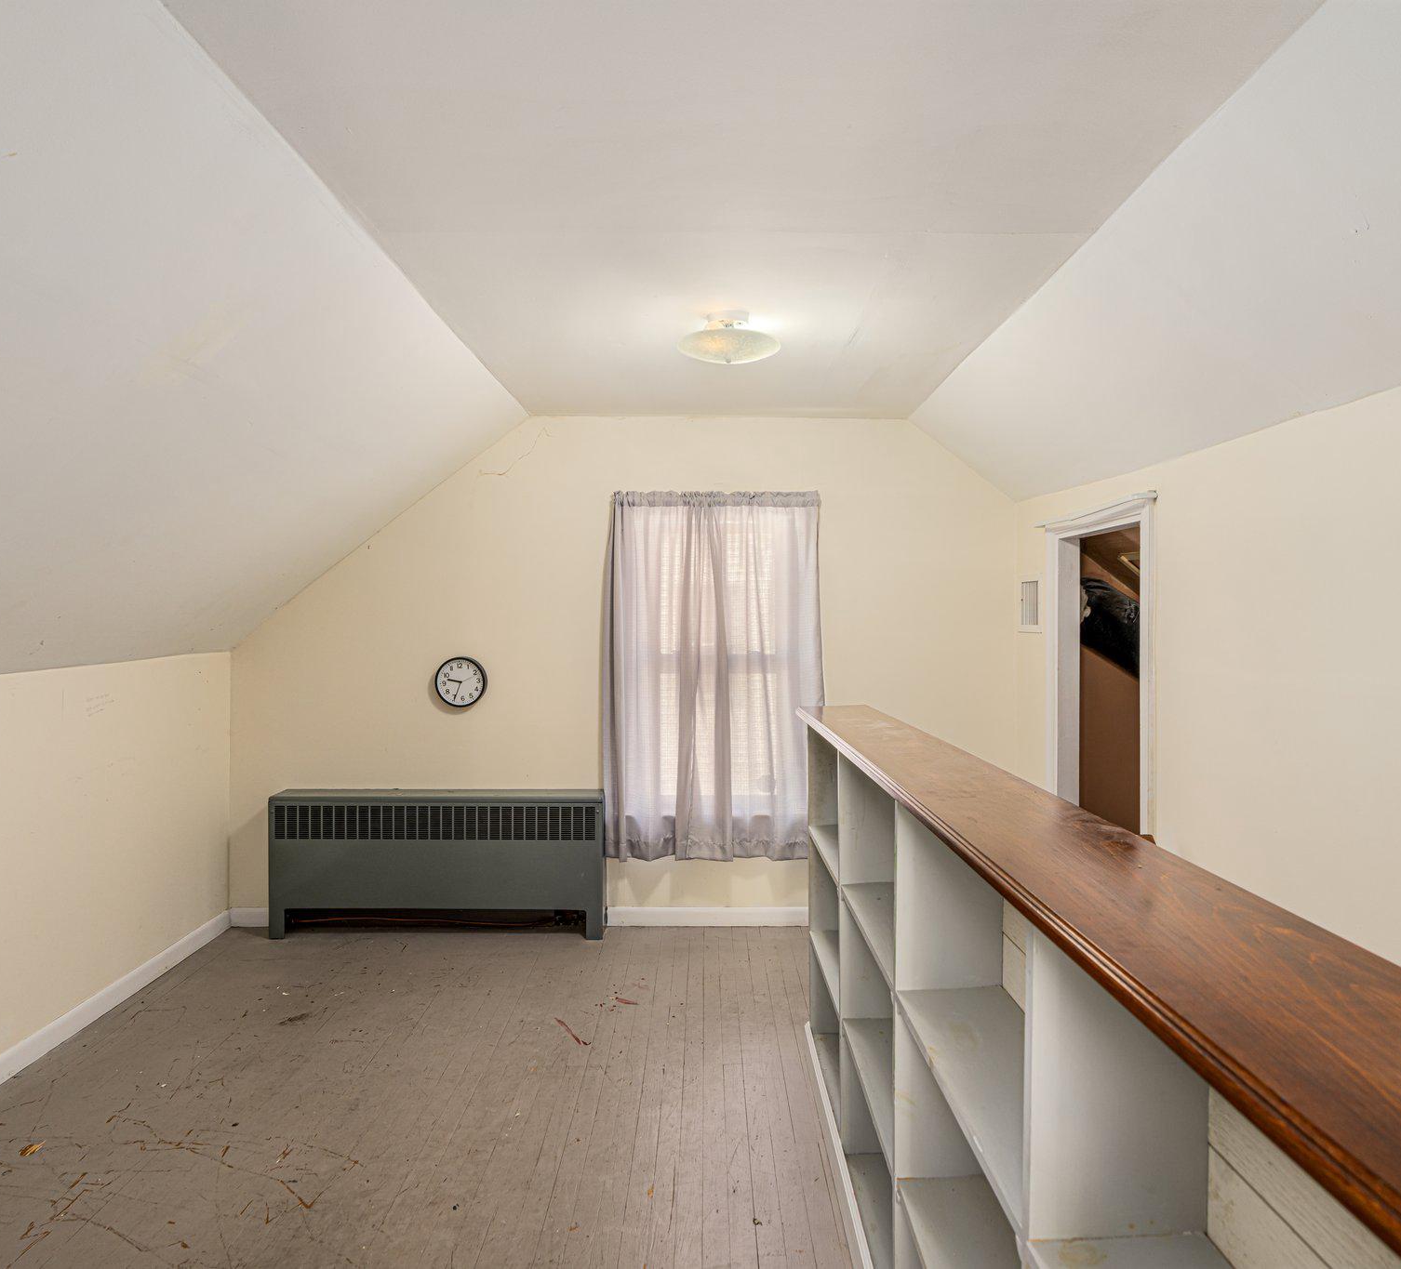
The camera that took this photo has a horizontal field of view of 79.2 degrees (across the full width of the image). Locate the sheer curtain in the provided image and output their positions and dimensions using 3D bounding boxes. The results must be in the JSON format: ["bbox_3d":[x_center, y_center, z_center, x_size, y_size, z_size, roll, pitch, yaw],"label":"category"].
[{"bbox_3d":[0.056,0.184,3.740,0.975,1.610,0.120,0,1,0],"label":"sheer curtain"}]

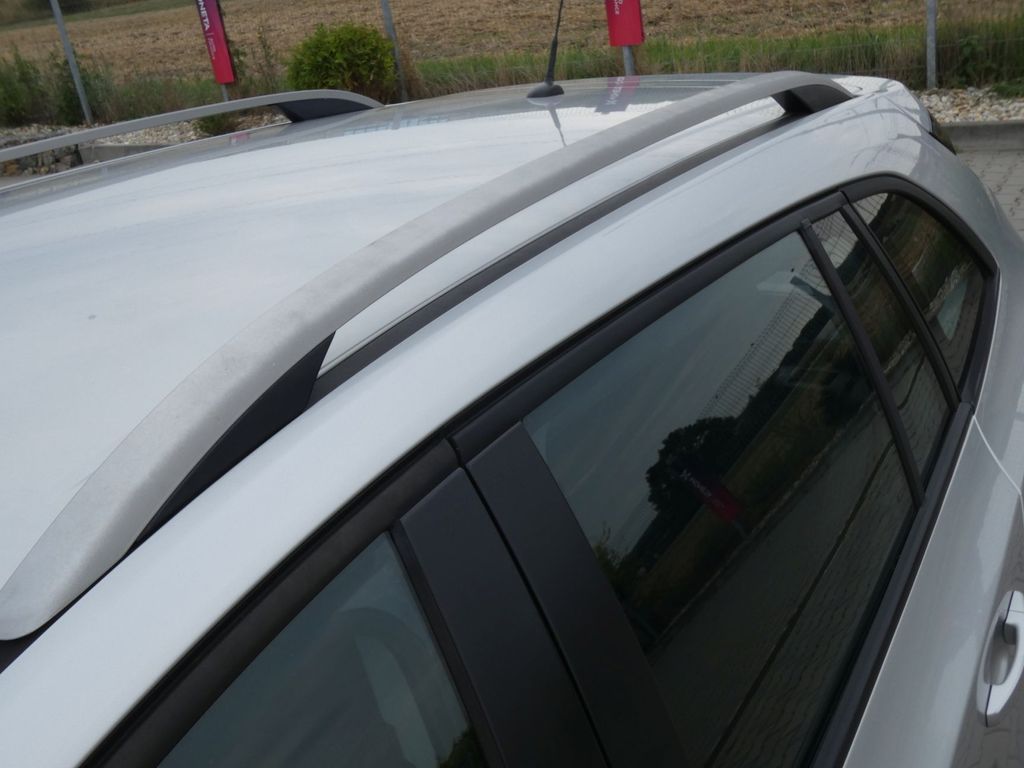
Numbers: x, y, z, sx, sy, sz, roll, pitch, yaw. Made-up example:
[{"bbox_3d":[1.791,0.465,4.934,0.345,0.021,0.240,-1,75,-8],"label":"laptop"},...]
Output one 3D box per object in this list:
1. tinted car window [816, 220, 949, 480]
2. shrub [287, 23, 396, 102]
[{"bbox_3d":[0.497,-0.071,1.410,0.030,0.355,0.195,-25,8,41],"label":"tinted car window"},{"bbox_3d":[-1.724,-3.180,10.500,1.100,0.970,1.050,9,29,35],"label":"shrub"}]

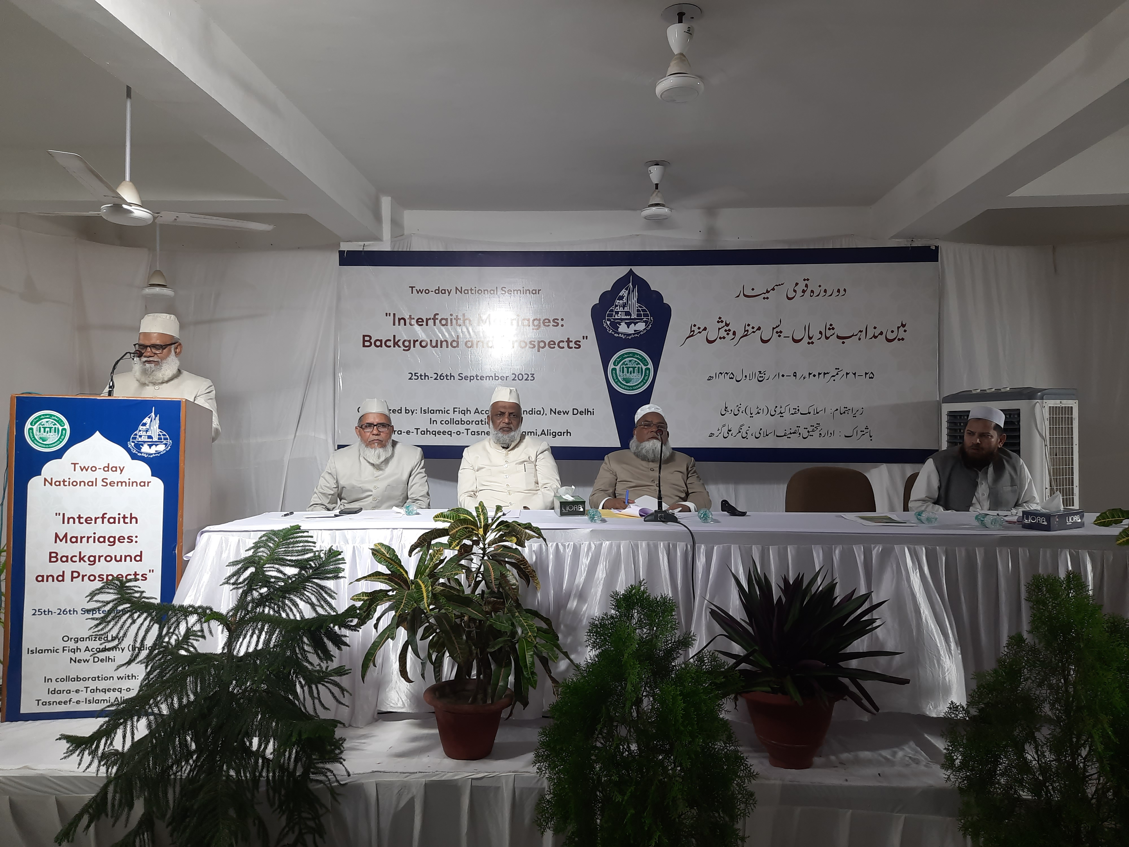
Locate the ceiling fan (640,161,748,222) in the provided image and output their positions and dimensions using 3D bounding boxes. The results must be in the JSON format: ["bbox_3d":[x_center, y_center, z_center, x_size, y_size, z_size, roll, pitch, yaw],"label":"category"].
[{"bbox_3d":[0.540,-1.362,4.761,1.150,0.325,1.150,0,0,3],"label":"ceiling fan"}]

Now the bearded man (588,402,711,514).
[{"bbox_3d":[0.449,0.533,4.151,0.620,1.300,0.780,0,-1,2],"label":"bearded man"}]

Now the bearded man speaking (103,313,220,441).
[{"bbox_3d":[-1.837,0.330,3.737,0.560,1.660,0.420,0,0,-13],"label":"bearded man speaking"}]

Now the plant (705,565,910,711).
[{"bbox_3d":[0.840,0.742,2.819,0.700,0.500,0.660,0,-1,0],"label":"plant"}]

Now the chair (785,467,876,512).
[{"bbox_3d":[1.385,0.695,4.075,0.480,0.935,0.550,0,0,3],"label":"chair"}]

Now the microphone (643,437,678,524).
[{"bbox_3d":[0.417,0.238,3.558,0.150,0.375,0.150,0,0,0],"label":"microphone"}]

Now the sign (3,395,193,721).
[{"bbox_3d":[-1.875,0.530,3.401,0.645,1.255,0.410,0,0,-8],"label":"sign"}]

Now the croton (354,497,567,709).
[{"bbox_3d":[-0.356,0.682,2.795,0.740,0.800,0.660,0,0,3],"label":"croton"}]

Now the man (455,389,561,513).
[{"bbox_3d":[-0.292,0.485,4.152,0.560,1.390,0.780,0,-1,0],"label":"man"}]

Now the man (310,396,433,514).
[{"bbox_3d":[-1.010,0.511,4.152,0.620,1.330,0.780,0,-1,-3],"label":"man"}]

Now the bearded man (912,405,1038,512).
[{"bbox_3d":[1.950,0.536,3.896,0.620,1.250,0.740,0,0,9],"label":"bearded man"}]

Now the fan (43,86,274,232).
[{"bbox_3d":[-1.819,-1.110,3.292,1.100,0.650,1.100,0,-1,0],"label":"fan"}]

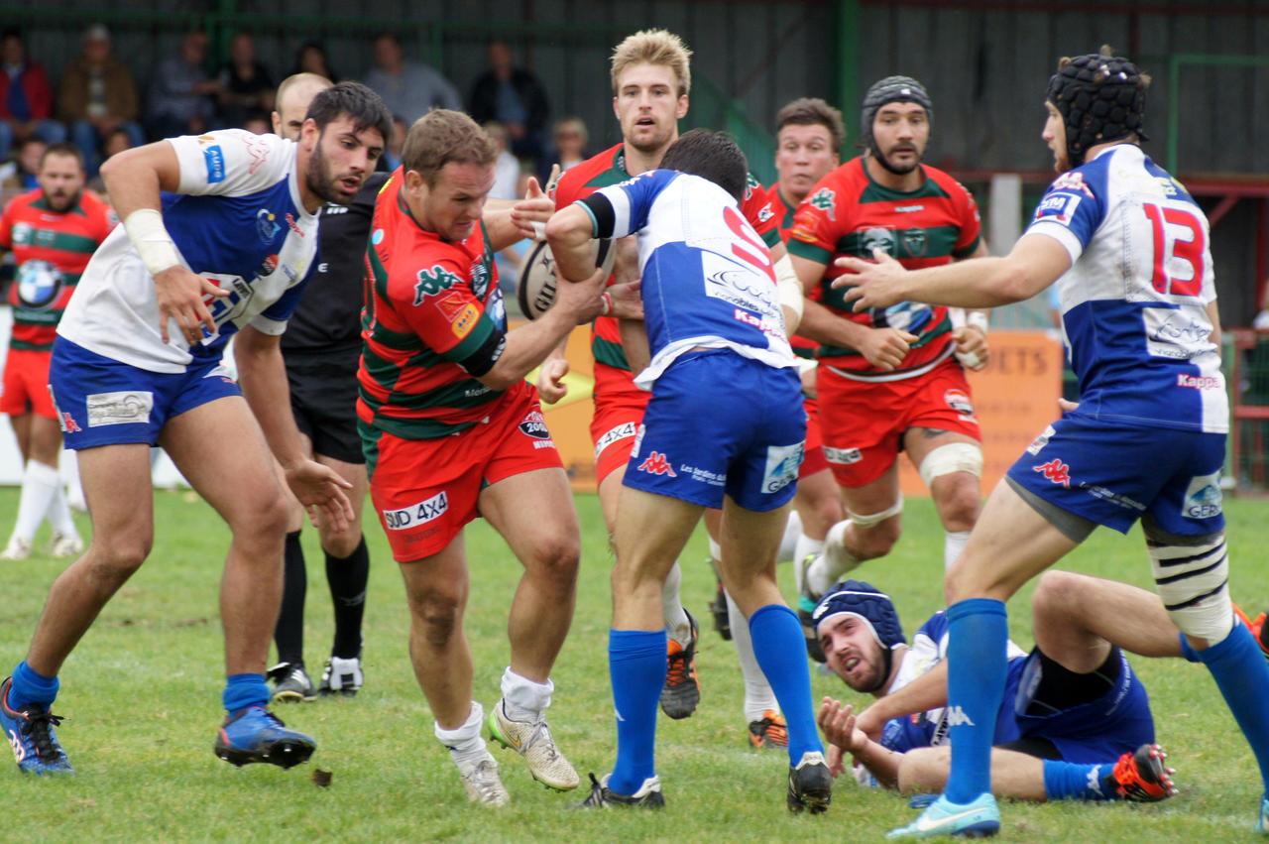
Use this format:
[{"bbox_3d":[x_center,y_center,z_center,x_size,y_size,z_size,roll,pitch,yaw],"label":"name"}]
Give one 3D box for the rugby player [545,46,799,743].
[{"bbox_3d":[0.090,-0.082,25.600,0.630,1.740,0.620,0,1,2],"label":"rugby player"}]

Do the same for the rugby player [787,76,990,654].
[{"bbox_3d":[0.681,-0.103,28.200,0.570,1.670,0.720,0,1,-13],"label":"rugby player"}]

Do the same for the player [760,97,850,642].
[{"bbox_3d":[0.477,-0.108,30.200,0.570,1.650,0.660,0,1,-6],"label":"player"}]

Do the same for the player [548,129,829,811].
[{"bbox_3d":[0.119,0.107,23.300,0.580,1.500,0.640,0,1,-25],"label":"player"}]

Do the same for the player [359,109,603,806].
[{"bbox_3d":[-0.313,0.079,23.400,0.680,1.540,0.620,1,1,37],"label":"player"}]

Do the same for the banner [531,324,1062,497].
[{"bbox_3d":[0.803,-0.066,54.000,2.800,0.890,0.060,0,1,0],"label":"banner"}]

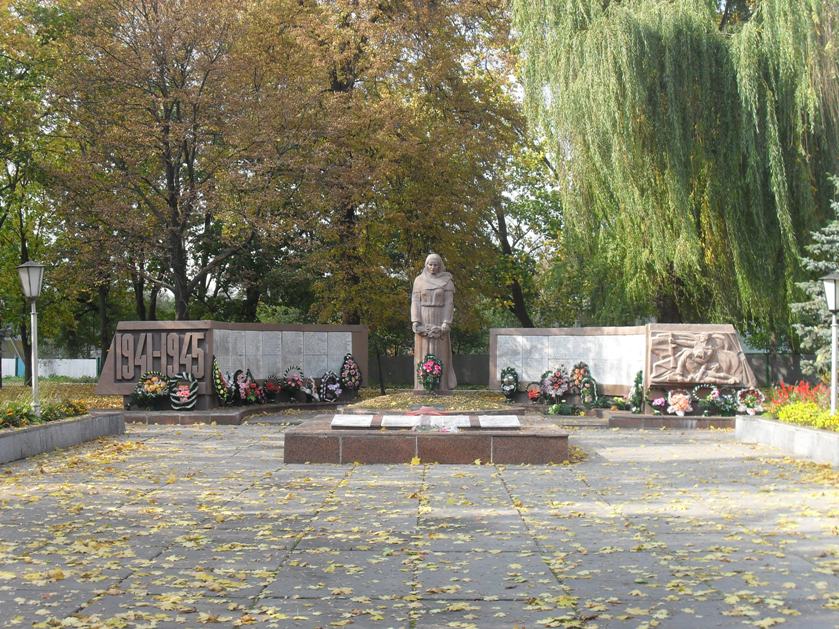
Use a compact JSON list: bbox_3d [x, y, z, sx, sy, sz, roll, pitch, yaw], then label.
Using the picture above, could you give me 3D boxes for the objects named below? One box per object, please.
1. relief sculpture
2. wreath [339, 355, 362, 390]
[{"bbox_3d":[6.792,1.032,28.500,2.550,1.360,0.300,0,-2,4],"label":"relief sculpture"},{"bbox_3d":[-1.859,1.563,32.000,0.600,0.930,0.220,1,-10,-19],"label":"wreath"}]

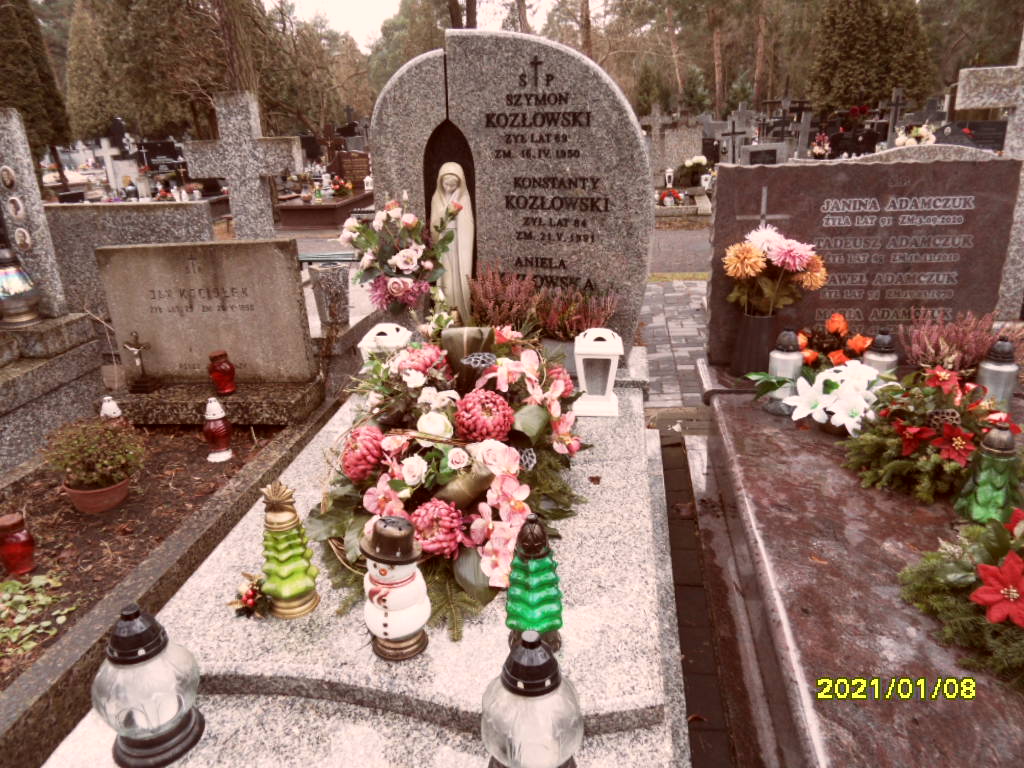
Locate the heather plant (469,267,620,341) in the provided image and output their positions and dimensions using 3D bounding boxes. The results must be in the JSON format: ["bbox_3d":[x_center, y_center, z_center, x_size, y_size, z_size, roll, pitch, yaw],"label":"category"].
[{"bbox_3d":[0.087,-0.211,2.209,0.450,0.260,0.190,1,21,9],"label":"heather plant"}]

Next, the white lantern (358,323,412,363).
[{"bbox_3d":[-0.409,-0.077,2.320,0.155,0.270,0.155,2,24,7],"label":"white lantern"}]

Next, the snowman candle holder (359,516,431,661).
[{"bbox_3d":[-0.195,0.338,1.189,0.108,0.237,0.108,1,21,9],"label":"snowman candle holder"}]

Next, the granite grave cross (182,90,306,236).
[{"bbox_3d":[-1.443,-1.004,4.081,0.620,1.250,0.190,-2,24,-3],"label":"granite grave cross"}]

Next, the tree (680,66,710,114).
[{"bbox_3d":[6.466,-10.261,25.017,1.150,1.900,1.150,2,24,5],"label":"tree"}]

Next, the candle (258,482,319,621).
[{"bbox_3d":[-0.412,0.296,1.299,0.106,0.250,0.104,1,21,9],"label":"candle"}]

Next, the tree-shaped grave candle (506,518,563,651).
[{"bbox_3d":[0.041,0.360,1.340,0.105,0.270,0.105,2,24,7],"label":"tree-shaped grave candle"}]

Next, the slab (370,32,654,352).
[{"bbox_3d":[0.001,-0.647,2.614,1.011,1.177,0.120,3,22,9],"label":"slab"}]

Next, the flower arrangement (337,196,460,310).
[{"bbox_3d":[-0.369,-0.407,2.351,0.380,0.370,0.300,2,24,7],"label":"flower arrangement"}]

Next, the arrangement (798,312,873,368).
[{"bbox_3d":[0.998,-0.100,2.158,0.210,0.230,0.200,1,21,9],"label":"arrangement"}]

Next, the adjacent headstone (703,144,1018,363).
[{"bbox_3d":[1.105,-0.380,2.307,0.880,0.640,0.100,1,21,9],"label":"adjacent headstone"}]

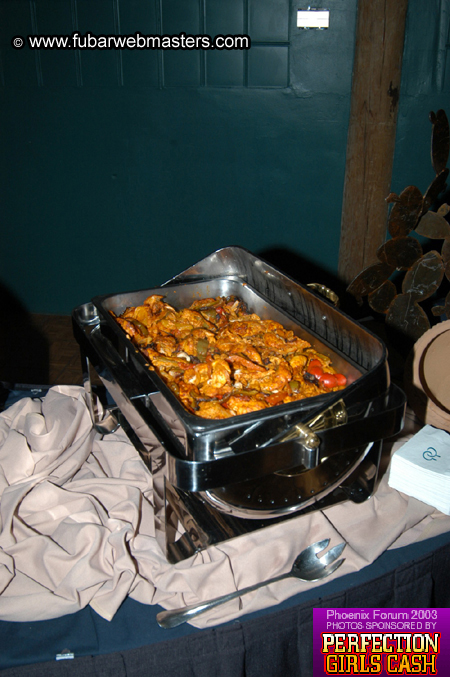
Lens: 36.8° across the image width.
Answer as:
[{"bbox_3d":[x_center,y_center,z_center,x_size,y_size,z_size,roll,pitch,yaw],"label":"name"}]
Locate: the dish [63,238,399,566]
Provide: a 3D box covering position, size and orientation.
[{"bbox_3d":[-0.002,0.079,1.236,0.405,0.343,0.620,-11,27,-23],"label":"dish"}]

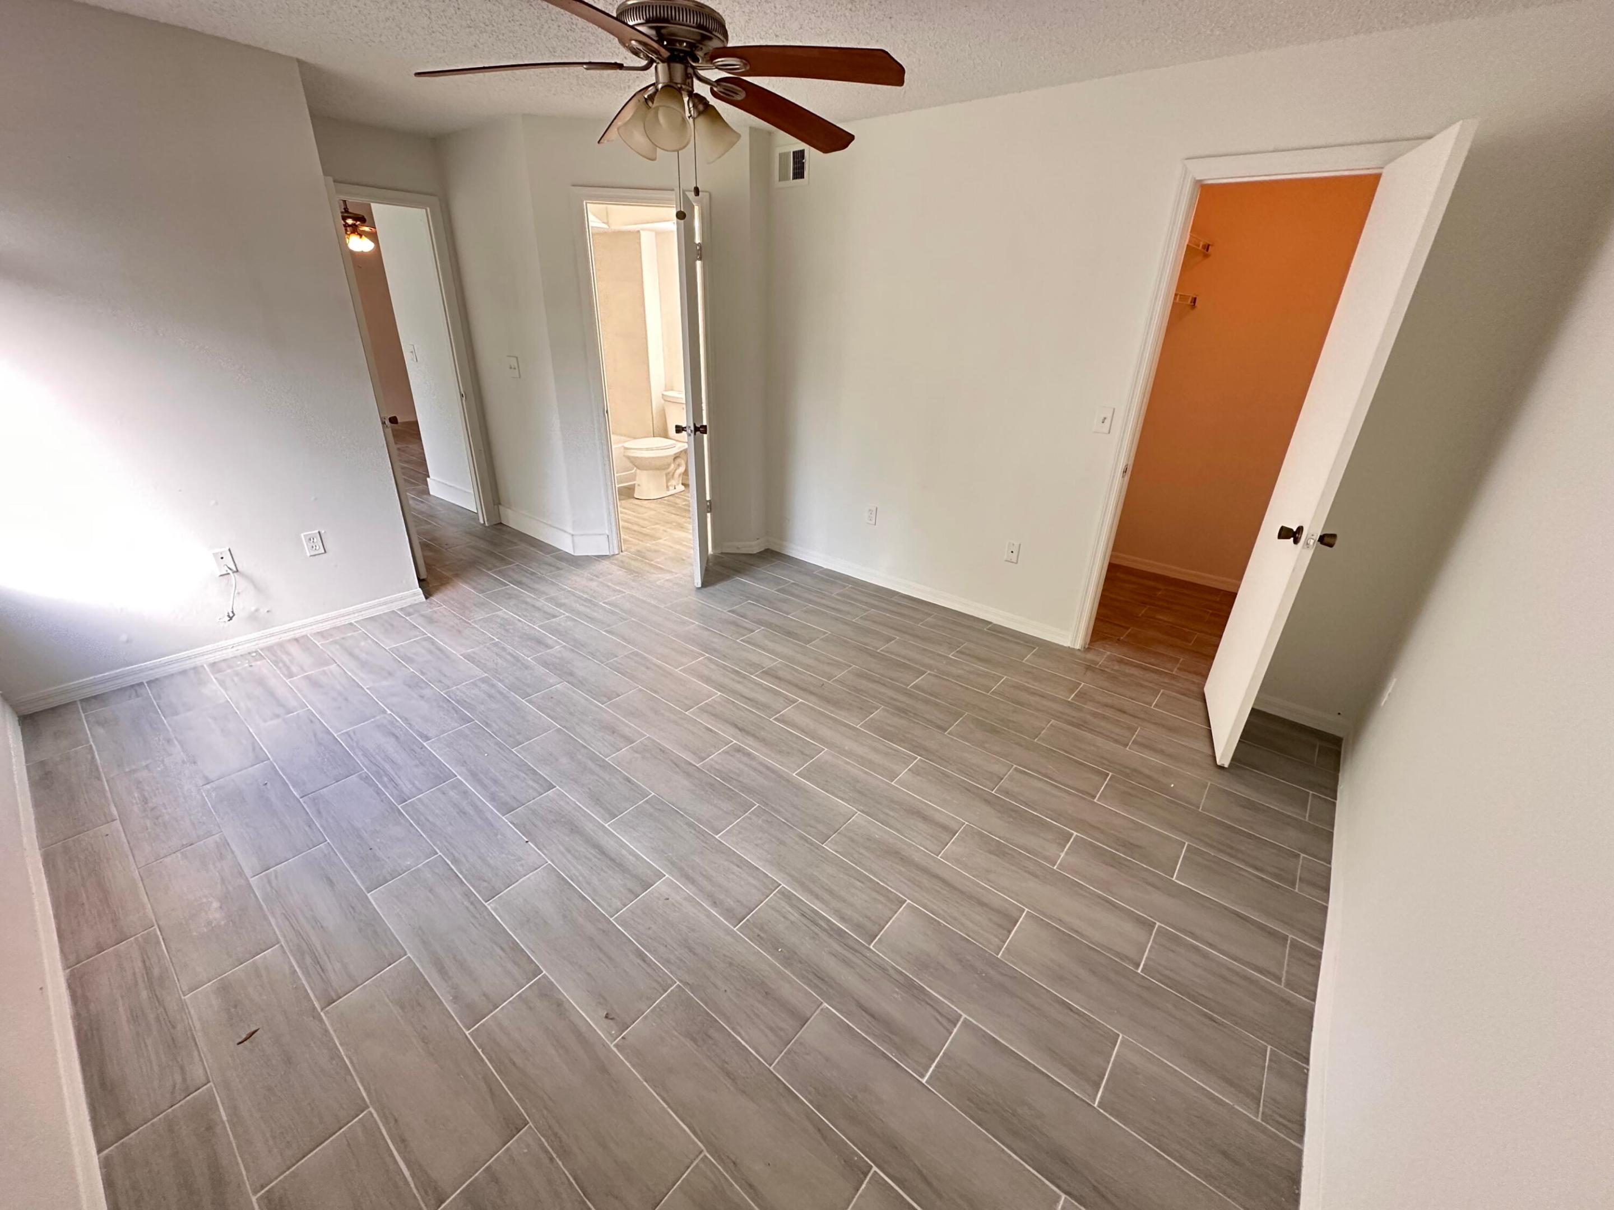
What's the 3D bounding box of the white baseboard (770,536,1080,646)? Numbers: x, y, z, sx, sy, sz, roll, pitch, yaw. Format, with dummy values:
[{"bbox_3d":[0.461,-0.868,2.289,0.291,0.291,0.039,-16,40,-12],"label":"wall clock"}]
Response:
[{"bbox_3d":[0.557,-0.130,4.009,2.150,0.093,0.022,21,31,34],"label":"white baseboard"}]

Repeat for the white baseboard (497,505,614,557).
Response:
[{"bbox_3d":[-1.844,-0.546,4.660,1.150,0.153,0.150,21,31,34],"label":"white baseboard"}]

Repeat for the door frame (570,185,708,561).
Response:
[{"bbox_3d":[-0.936,-1.325,4.061,0.735,2.125,0.140,-1,25,-6],"label":"door frame"}]

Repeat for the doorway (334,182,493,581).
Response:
[{"bbox_3d":[-2.630,-1.454,4.226,0.140,2.115,0.880,21,31,34],"label":"doorway"}]

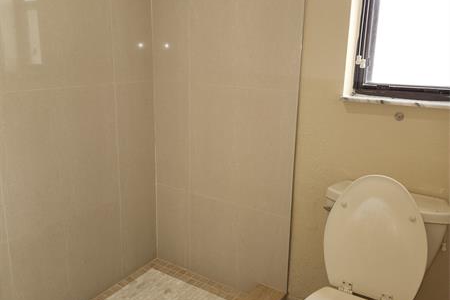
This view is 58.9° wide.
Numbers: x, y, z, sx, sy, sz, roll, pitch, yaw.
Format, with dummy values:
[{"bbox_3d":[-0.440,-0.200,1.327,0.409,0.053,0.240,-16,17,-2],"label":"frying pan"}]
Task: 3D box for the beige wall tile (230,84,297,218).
[{"bbox_3d":[0.193,0.010,1.943,0.311,0.604,0.012,10,17,32],"label":"beige wall tile"}]

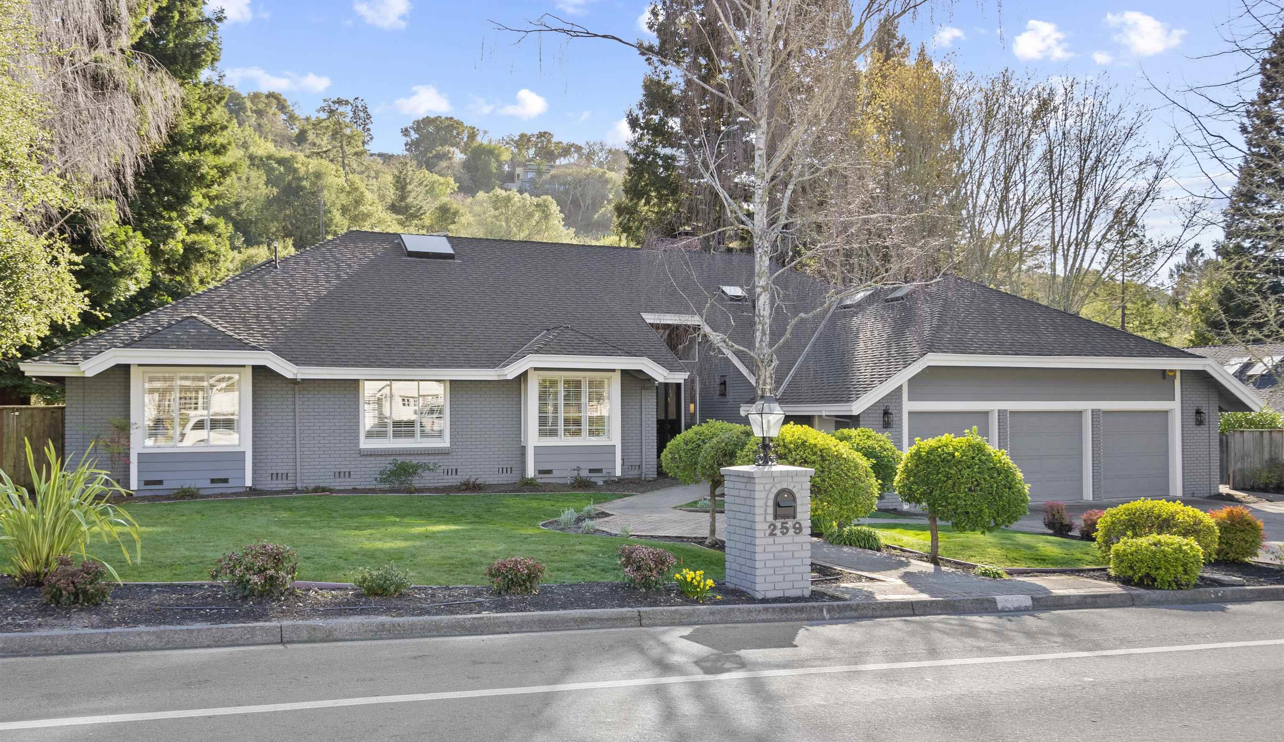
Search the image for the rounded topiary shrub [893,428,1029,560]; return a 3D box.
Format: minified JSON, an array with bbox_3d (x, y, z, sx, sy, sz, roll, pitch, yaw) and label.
[{"bbox_3d":[4.241,1.638,13.738,1.811,1.758,1.811,-1,-2,17],"label":"rounded topiary shrub"}]

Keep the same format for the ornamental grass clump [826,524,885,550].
[{"bbox_3d":[3.059,2.374,14.887,0.760,0.340,0.620,1,-2,-22],"label":"ornamental grass clump"}]

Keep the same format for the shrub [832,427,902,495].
[{"bbox_3d":[4.136,1.857,19.800,1.600,1.530,1.550,0,-1,0],"label":"shrub"}]

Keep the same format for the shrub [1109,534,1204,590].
[{"bbox_3d":[6.290,2.275,12.650,1.050,0.610,0.950,0,-1,0],"label":"shrub"}]

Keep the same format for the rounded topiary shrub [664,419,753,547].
[{"bbox_3d":[0.891,1.528,14.138,1.192,1.713,1.192,0,-2,4],"label":"rounded topiary shrub"}]

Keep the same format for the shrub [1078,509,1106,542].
[{"bbox_3d":[7.213,2.452,16.500,0.510,0.490,0.500,0,-1,0],"label":"shrub"}]

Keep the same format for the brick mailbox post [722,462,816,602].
[{"bbox_3d":[1.286,1.617,10.601,0.706,1.296,0.706,1,-2,-23],"label":"brick mailbox post"}]

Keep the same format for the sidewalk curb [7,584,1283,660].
[{"bbox_3d":[1.541,2.345,10.074,13.701,0.145,0.190,3,-3,-22],"label":"sidewalk curb"}]

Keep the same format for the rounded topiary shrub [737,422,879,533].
[{"bbox_3d":[2.542,1.654,15.798,2.128,1.746,2.022,0,-2,9],"label":"rounded topiary shrub"}]

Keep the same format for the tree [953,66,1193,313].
[{"bbox_3d":[17.485,-5.060,42.000,9.000,14.200,8.200,0,-1,0],"label":"tree"}]

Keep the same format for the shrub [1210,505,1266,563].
[{"bbox_3d":[8.607,2.339,15.000,0.800,0.770,0.780,0,-1,0],"label":"shrub"}]

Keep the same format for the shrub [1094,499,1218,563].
[{"bbox_3d":[7.004,2.196,14.100,1.550,0.880,1.350,0,-1,0],"label":"shrub"}]

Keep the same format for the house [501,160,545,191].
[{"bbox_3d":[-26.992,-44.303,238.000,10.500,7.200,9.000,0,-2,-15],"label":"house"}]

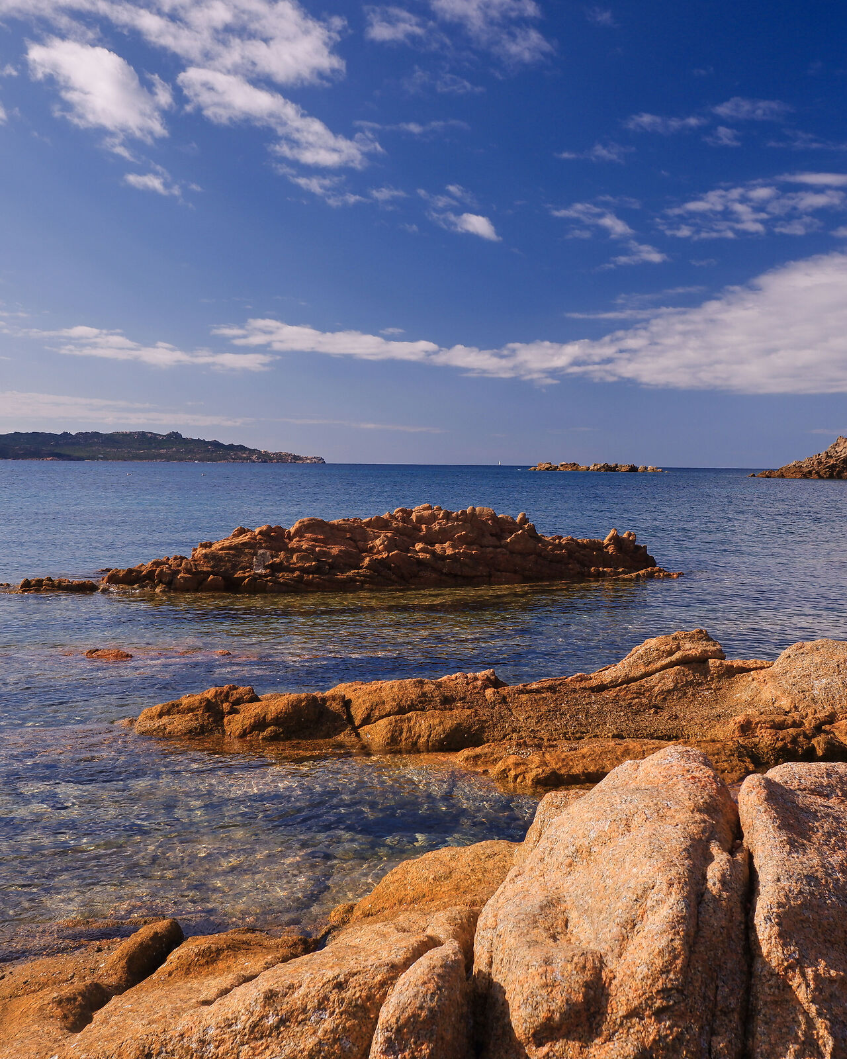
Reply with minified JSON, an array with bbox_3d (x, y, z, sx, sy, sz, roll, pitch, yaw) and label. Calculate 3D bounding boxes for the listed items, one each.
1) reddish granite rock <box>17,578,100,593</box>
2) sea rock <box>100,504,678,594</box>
[{"bbox_3d":[-7.250,1.093,21.100,1.600,0.350,0.800,0,4,-10],"label":"reddish granite rock"},{"bbox_3d":[-0.750,0.263,24.700,12.700,1.800,4.500,0,4,-13],"label":"sea rock"}]

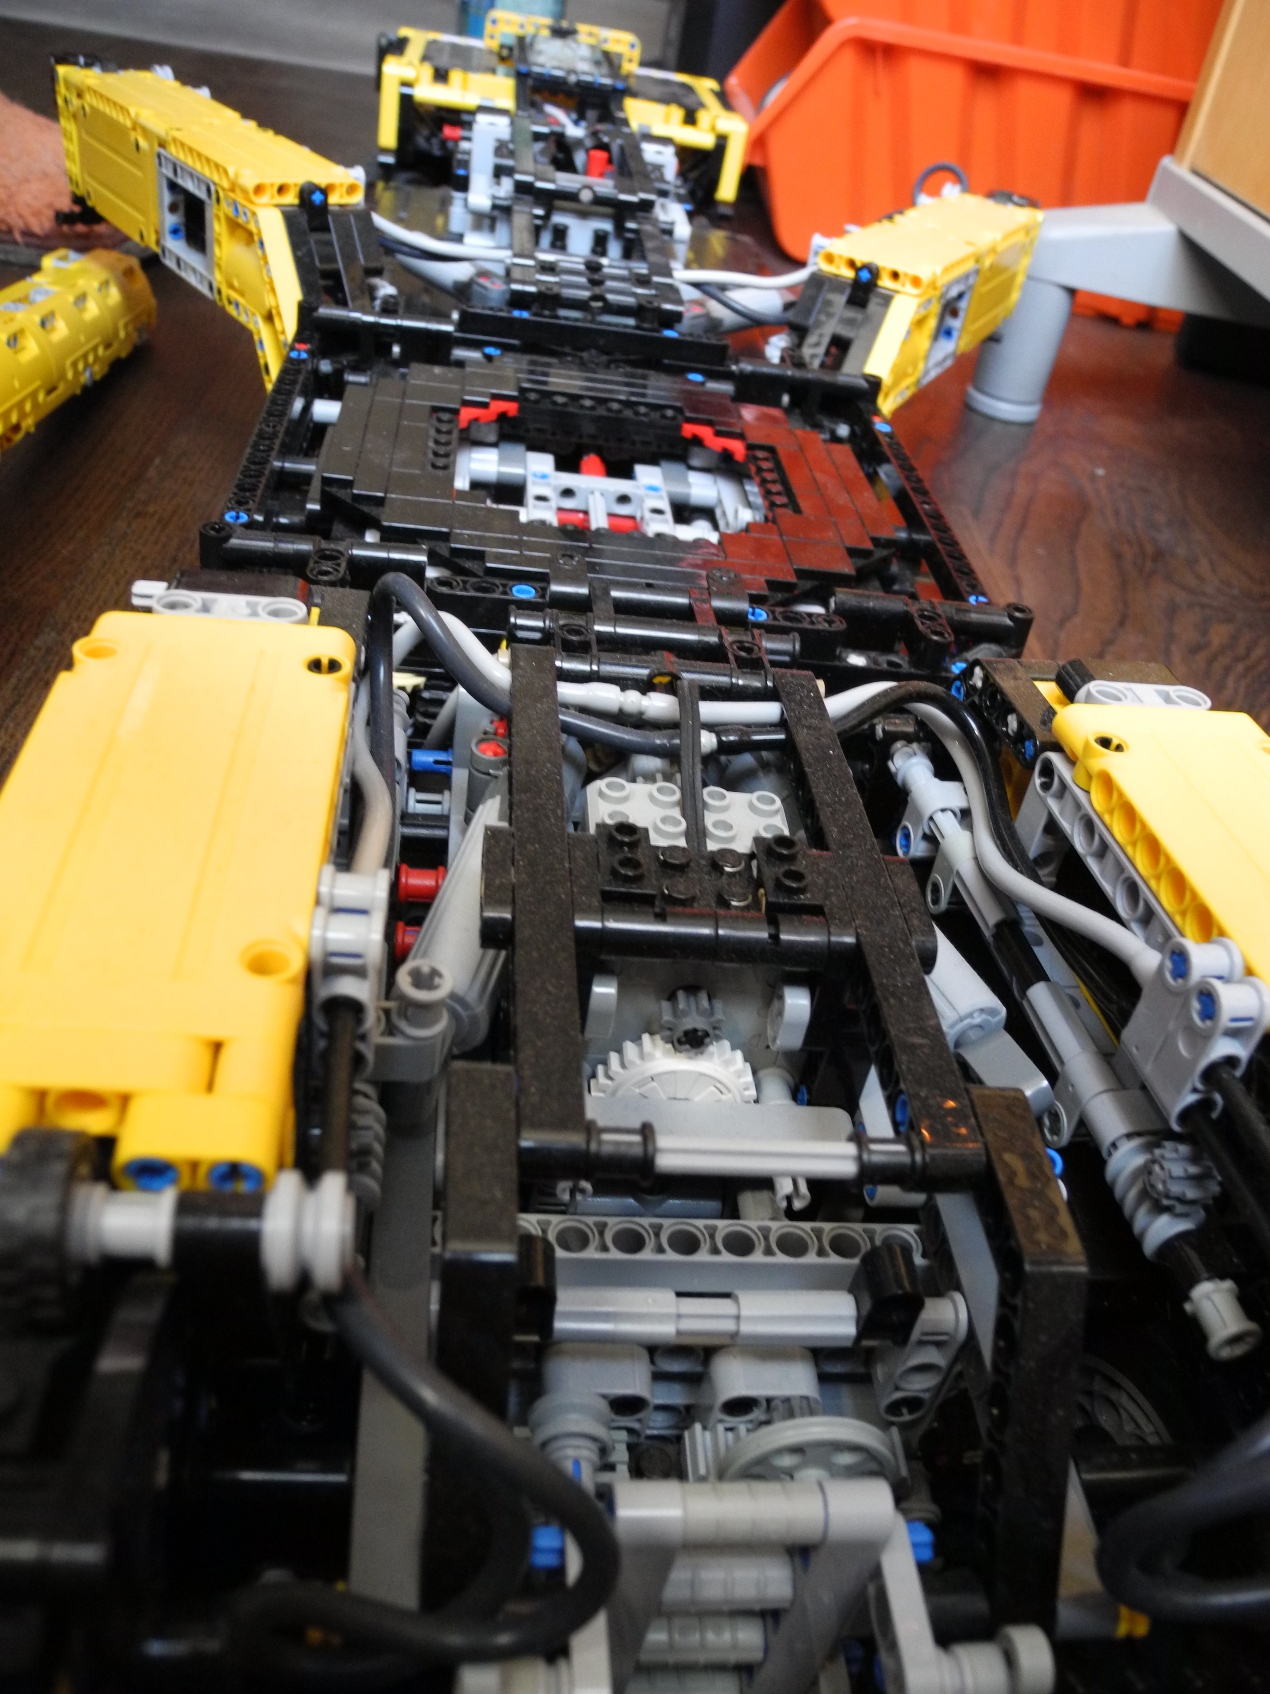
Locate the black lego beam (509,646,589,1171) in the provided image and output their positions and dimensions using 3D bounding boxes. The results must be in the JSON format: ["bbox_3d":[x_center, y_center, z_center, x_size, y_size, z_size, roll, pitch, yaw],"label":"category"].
[{"bbox_3d":[-0.014,0.002,0.202,0.008,0.008,0.120,4,37,-9],"label":"black lego beam"}]

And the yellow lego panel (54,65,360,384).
[{"bbox_3d":[-0.152,-0.233,0.501,0.046,0.057,0.184,-19,45,-33],"label":"yellow lego panel"}]

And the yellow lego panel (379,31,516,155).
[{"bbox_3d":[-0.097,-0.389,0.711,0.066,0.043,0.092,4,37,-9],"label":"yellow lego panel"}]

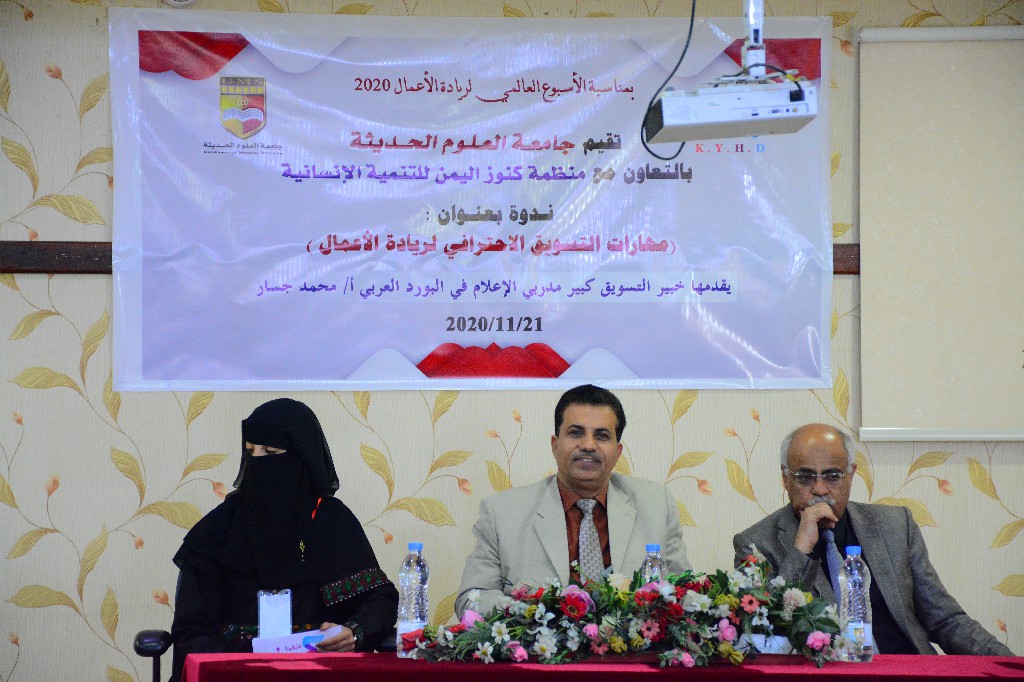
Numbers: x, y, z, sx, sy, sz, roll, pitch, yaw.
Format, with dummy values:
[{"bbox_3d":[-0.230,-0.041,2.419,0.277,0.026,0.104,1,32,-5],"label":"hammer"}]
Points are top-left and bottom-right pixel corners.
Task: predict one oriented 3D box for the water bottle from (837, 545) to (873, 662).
[{"bbox_3d":[0.732,0.561,7.270,0.069,0.247,0.069,0,-1,0],"label":"water bottle"}]

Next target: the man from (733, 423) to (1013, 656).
[{"bbox_3d":[0.798,0.796,7.686,0.660,1.220,0.780,0,-1,3],"label":"man"}]

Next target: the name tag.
[{"bbox_3d":[-0.536,0.622,7.720,0.079,0.120,0.008,0,-1,0],"label":"name tag"}]

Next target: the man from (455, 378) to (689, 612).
[{"bbox_3d":[0.143,0.753,7.935,0.570,1.300,0.800,0,-1,-5],"label":"man"}]

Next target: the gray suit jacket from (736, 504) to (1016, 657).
[{"bbox_3d":[0.813,0.682,7.743,0.650,0.640,0.480,0,-1,3],"label":"gray suit jacket"}]

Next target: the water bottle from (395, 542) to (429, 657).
[{"bbox_3d":[-0.216,0.563,7.400,0.068,0.249,0.068,0,-1,0],"label":"water bottle"}]

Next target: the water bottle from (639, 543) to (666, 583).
[{"bbox_3d":[0.313,0.574,7.550,0.068,0.248,0.068,0,-1,0],"label":"water bottle"}]

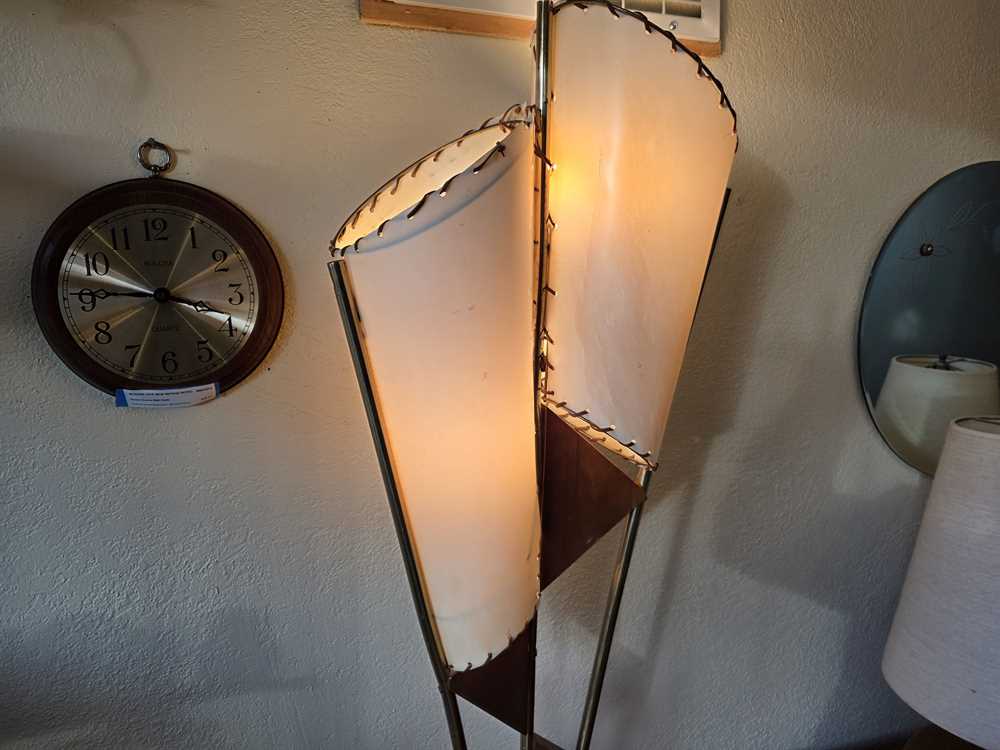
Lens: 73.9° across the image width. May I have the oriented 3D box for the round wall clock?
[{"bbox_3d":[-0.376,-0.109,0.737,0.258,0.299,0.043,-4,10,-20],"label":"round wall clock"}]

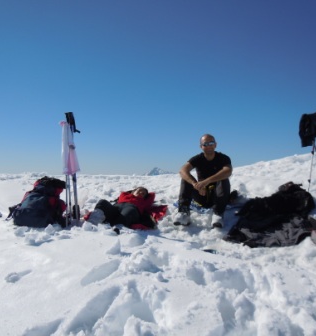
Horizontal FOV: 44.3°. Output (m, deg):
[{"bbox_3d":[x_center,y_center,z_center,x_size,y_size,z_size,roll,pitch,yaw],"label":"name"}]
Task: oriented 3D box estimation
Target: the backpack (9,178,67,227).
[{"bbox_3d":[-1.330,0.370,4.250,0.500,0.550,0.380,0,0,12],"label":"backpack"}]

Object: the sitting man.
[{"bbox_3d":[0.520,0.115,4.400,0.620,1.020,0.760,0,0,12],"label":"sitting man"}]

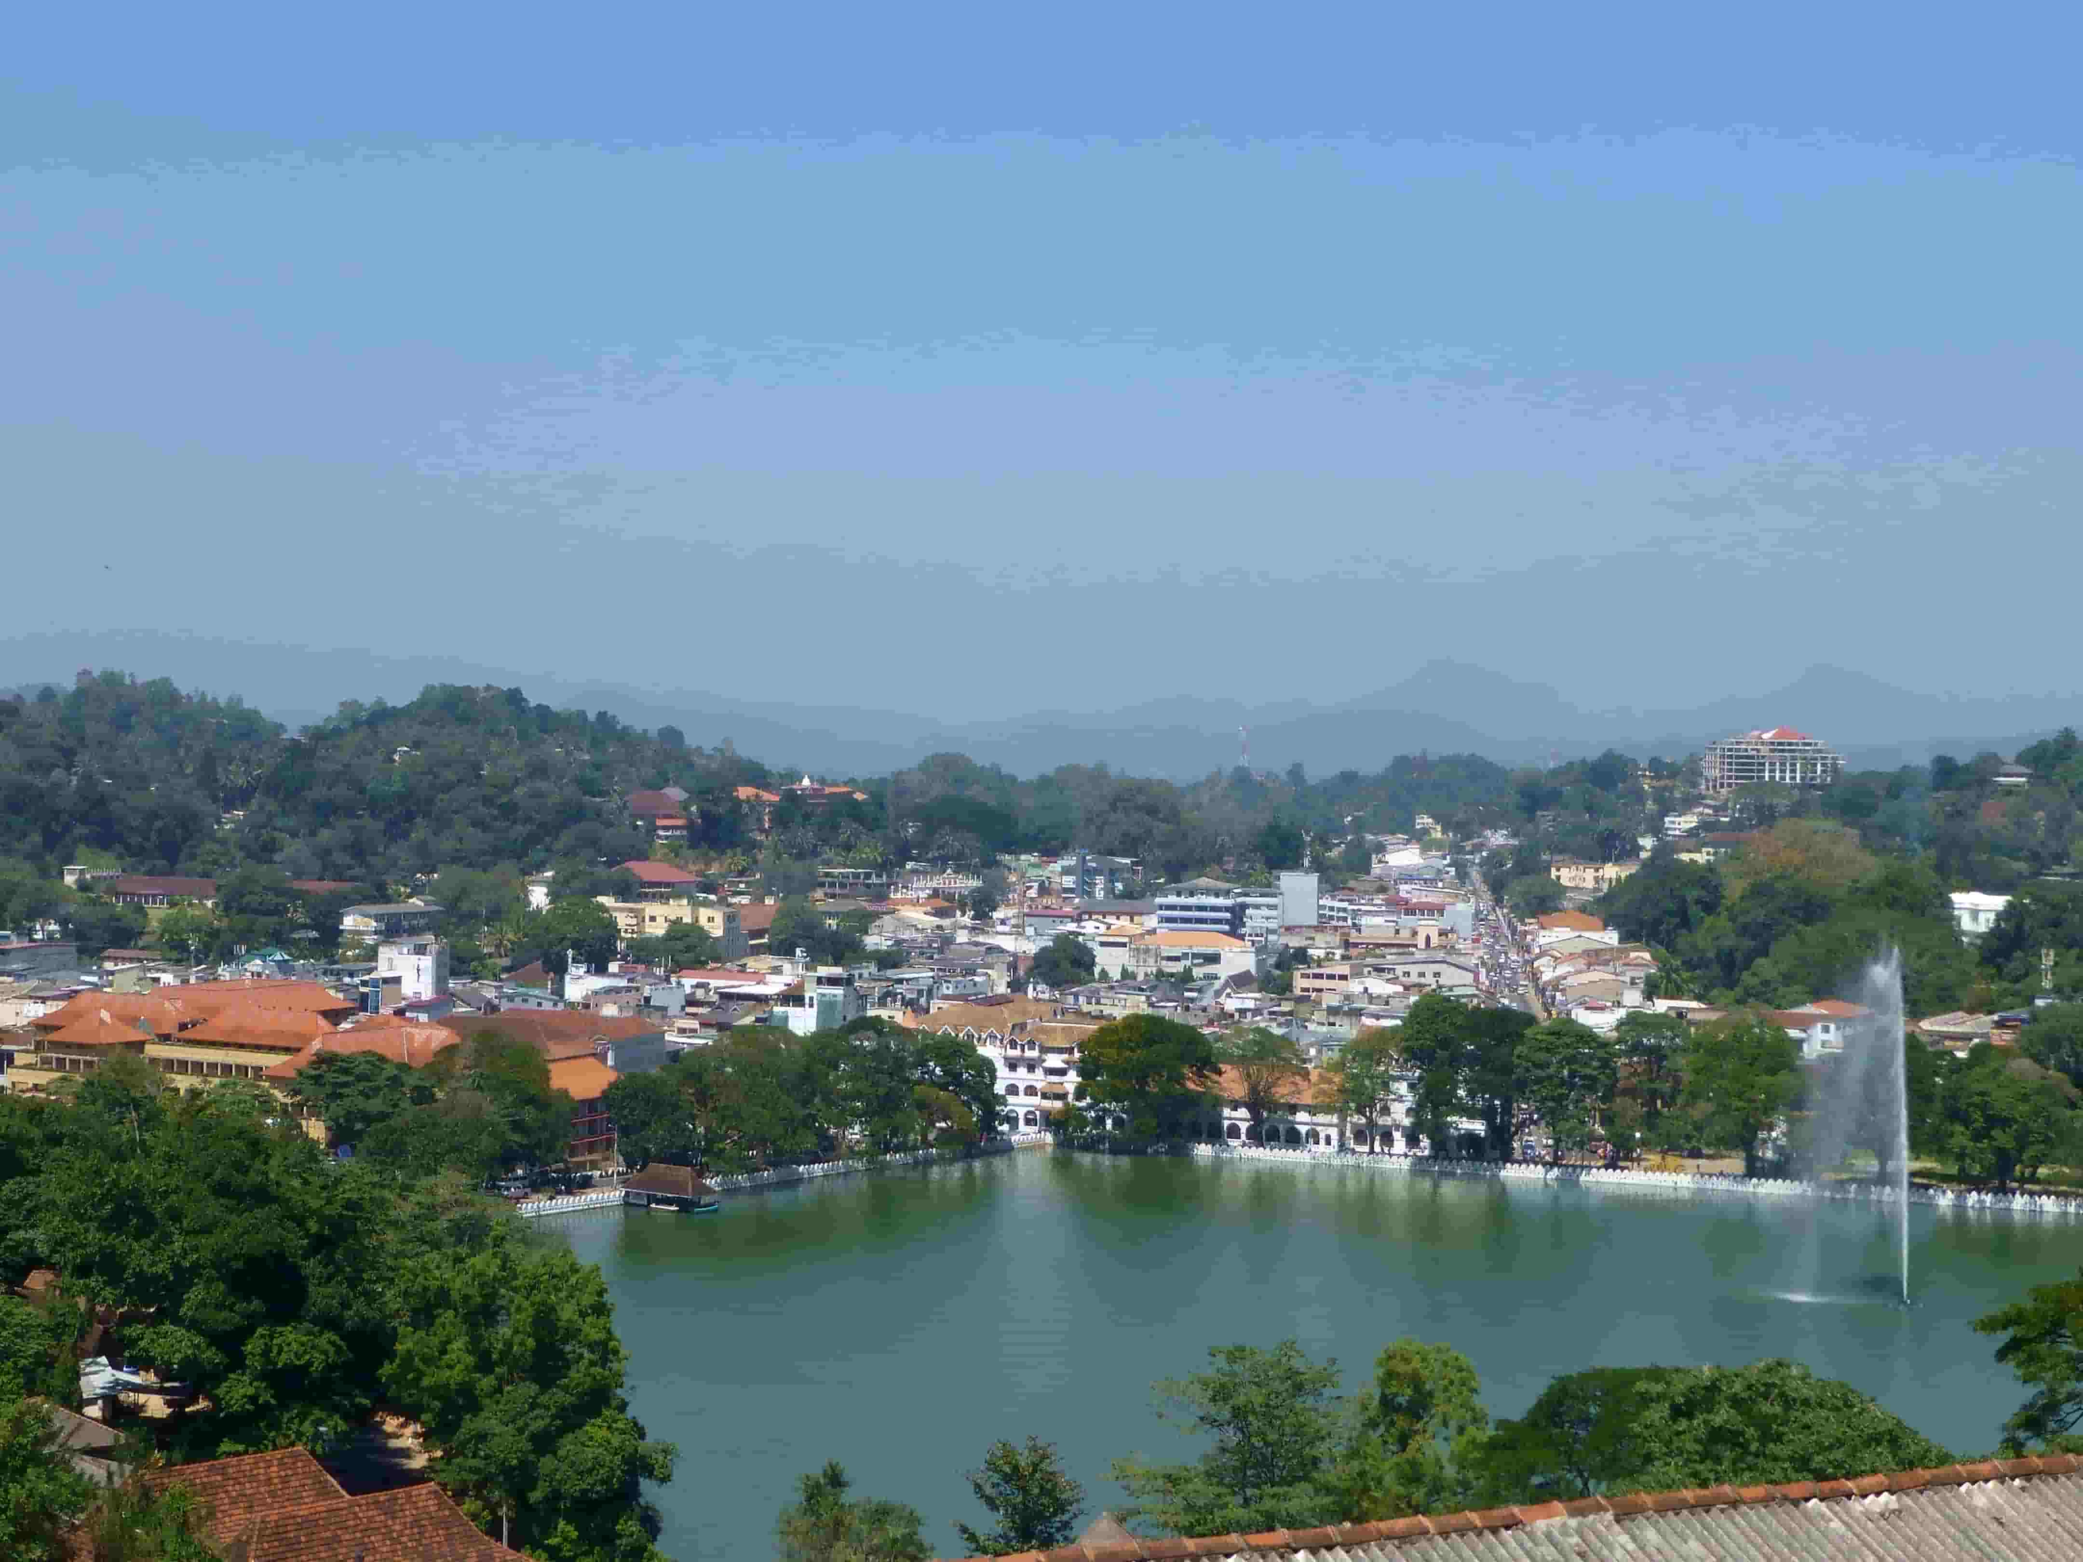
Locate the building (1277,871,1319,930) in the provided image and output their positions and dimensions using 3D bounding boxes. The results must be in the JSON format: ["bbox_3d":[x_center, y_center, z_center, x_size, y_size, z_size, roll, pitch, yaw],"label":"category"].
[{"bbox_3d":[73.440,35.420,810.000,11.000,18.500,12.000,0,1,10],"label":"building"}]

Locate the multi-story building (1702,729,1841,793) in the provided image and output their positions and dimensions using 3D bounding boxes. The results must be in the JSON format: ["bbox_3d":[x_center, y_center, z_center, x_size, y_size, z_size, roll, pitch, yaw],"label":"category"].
[{"bbox_3d":[376.740,-10.190,1460.000,64.000,34.000,36.000,0,1,0],"label":"multi-story building"}]

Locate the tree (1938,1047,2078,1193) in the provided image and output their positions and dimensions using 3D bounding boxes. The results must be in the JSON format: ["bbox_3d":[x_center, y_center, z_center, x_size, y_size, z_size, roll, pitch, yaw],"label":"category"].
[{"bbox_3d":[155.290,54.590,455.000,22.000,23.500,20.000,0,1,19],"label":"tree"}]

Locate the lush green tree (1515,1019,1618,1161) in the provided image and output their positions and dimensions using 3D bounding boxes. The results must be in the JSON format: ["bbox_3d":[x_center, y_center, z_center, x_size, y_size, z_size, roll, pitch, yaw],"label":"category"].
[{"bbox_3d":[82.020,48.320,442.000,16.200,22.000,15.500,0,0,0],"label":"lush green tree"}]

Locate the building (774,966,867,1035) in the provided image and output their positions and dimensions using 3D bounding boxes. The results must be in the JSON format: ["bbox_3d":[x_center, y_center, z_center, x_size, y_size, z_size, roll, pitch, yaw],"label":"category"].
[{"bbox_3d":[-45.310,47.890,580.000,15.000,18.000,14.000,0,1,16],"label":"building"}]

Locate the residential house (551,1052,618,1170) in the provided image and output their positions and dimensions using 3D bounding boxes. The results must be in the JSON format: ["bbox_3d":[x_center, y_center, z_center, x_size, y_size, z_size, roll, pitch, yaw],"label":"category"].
[{"bbox_3d":[-71.020,51.780,440.000,11.000,17.000,13.000,0,0,32],"label":"residential house"}]

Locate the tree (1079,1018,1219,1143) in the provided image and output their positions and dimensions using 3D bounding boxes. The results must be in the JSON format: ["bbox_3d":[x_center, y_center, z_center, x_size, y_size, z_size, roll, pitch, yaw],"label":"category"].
[{"bbox_3d":[17.300,49.070,466.000,23.000,21.000,21.000,0,0,0],"label":"tree"}]

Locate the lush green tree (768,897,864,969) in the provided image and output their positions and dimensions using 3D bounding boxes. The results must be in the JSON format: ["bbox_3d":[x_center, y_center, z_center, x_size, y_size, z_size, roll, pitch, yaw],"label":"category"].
[{"bbox_3d":[-62.330,42.230,785.000,26.000,20.000,22.000,0,0,0],"label":"lush green tree"}]

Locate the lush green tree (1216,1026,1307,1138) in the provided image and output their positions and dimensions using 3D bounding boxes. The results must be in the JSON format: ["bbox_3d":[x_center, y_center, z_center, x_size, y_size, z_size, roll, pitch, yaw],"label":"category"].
[{"bbox_3d":[33.870,46.790,436.000,14.300,18.060,14.000,0,0,4],"label":"lush green tree"}]

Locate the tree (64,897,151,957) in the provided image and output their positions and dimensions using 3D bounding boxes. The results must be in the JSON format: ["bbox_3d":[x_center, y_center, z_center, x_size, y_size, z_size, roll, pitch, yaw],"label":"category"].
[{"bbox_3d":[-234.710,37.380,710.000,21.240,15.520,19.000,0,0,-18],"label":"tree"}]

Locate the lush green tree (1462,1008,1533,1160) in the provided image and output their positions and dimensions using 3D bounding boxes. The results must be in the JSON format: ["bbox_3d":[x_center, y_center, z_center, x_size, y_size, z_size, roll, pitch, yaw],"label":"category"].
[{"bbox_3d":[68.110,45.290,422.000,11.000,22.830,11.000,0,0,9],"label":"lush green tree"}]

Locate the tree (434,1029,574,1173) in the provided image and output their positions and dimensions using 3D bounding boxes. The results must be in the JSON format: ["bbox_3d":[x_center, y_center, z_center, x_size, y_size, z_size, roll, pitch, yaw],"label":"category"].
[{"bbox_3d":[-89.320,53.280,470.000,22.500,24.000,21.000,0,1,-11],"label":"tree"}]

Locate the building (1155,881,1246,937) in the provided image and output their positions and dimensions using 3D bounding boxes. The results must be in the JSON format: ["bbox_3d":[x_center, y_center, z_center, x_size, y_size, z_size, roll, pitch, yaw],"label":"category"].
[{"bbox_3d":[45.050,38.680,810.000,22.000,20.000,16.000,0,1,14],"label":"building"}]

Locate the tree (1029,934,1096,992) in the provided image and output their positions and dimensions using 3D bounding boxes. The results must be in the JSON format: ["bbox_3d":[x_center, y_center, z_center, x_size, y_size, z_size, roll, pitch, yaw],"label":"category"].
[{"bbox_3d":[5.460,47.050,730.000,17.000,16.000,16.000,0,0,0],"label":"tree"}]

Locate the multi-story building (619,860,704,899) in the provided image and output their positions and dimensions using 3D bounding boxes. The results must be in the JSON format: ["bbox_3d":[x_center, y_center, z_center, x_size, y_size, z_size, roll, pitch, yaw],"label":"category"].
[{"bbox_3d":[-107.950,28.080,800.000,24.860,11.510,15.000,0,0,-6],"label":"multi-story building"}]

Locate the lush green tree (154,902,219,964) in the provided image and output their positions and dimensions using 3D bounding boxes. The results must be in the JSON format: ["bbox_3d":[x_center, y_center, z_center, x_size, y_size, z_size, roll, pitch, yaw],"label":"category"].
[{"bbox_3d":[-235.850,42.190,780.000,18.000,18.000,17.000,0,0,0],"label":"lush green tree"}]

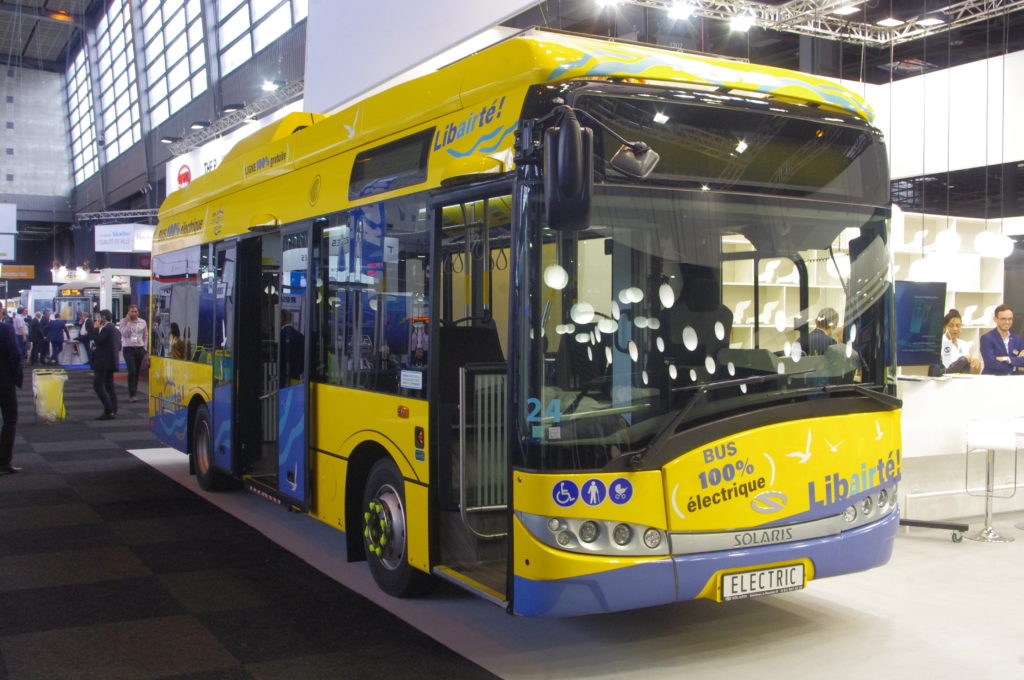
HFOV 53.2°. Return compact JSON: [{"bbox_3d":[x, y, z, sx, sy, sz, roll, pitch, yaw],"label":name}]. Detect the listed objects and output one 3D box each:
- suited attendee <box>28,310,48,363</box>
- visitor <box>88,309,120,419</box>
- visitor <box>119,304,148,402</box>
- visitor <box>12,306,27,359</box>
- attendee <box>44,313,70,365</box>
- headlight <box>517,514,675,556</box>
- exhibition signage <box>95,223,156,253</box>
[{"bbox_3d":[-16.668,-0.070,36.000,0.420,1.800,0.520,2,0,-12],"label":"suited attendee"},{"bbox_3d":[-6.686,0.389,16.800,0.480,1.780,0.480,2,0,-6],"label":"visitor"},{"bbox_3d":[-7.235,0.255,19.600,0.520,1.840,0.370,2,0,-12],"label":"visitor"},{"bbox_3d":[-16.484,-0.184,34.300,0.400,1.780,0.500,2,0,-26],"label":"visitor"},{"bbox_3d":[-15.981,-0.053,36.000,0.680,1.760,0.500,2,0,20],"label":"attendee"},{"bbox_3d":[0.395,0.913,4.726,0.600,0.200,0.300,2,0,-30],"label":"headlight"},{"bbox_3d":[-12.212,-3.198,33.165,1.860,0.910,1.600,2,0,31],"label":"exhibition signage"}]

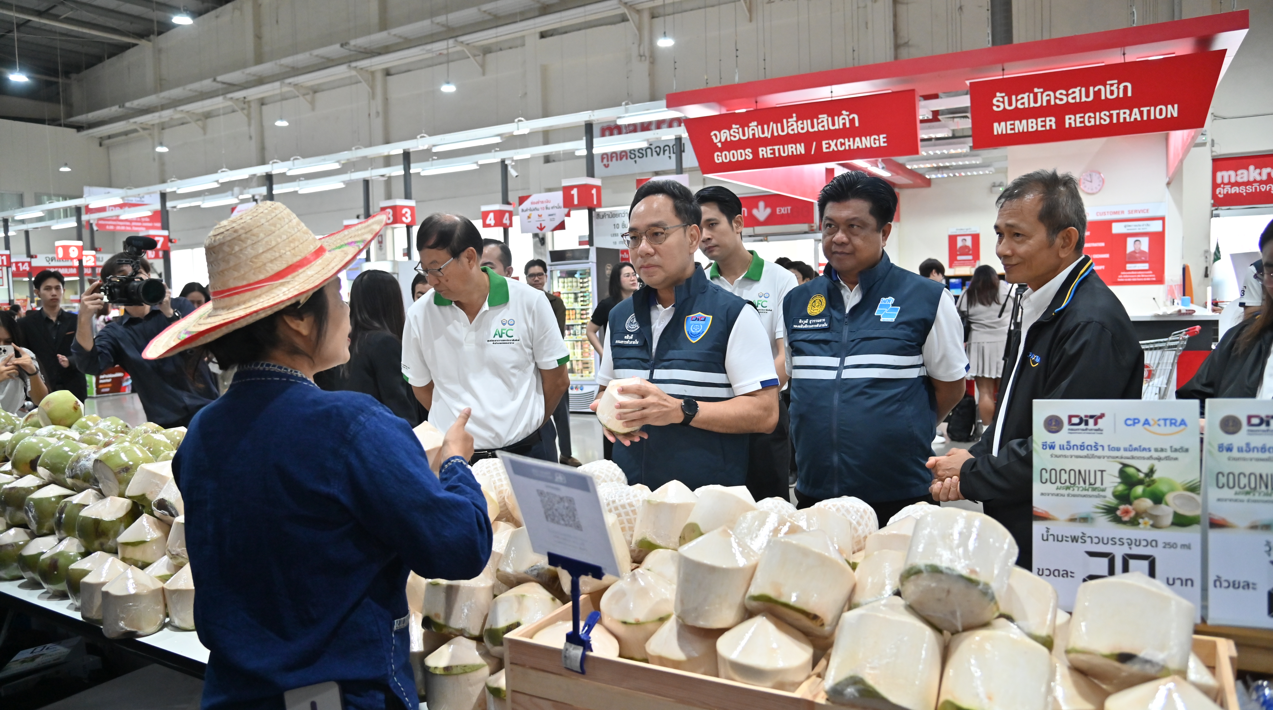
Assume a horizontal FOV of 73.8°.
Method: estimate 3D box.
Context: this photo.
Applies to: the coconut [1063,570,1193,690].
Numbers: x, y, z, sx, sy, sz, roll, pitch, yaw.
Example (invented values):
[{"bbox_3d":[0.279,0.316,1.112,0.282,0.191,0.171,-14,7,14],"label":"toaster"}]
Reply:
[{"bbox_3d":[0.561,0.299,0.963,0.115,0.117,0.115,16,-20,0],"label":"coconut"}]

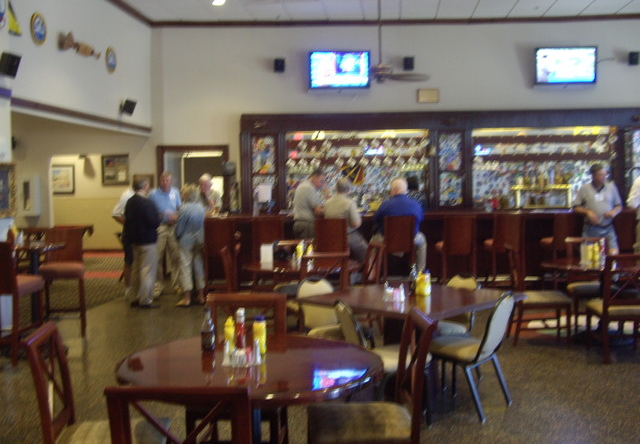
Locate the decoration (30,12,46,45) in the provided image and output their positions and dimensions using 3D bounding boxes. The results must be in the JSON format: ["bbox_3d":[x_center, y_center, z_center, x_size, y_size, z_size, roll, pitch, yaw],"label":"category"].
[{"bbox_3d":[-3.523,-2.417,8.820,0.050,0.410,0.380,0,3,6],"label":"decoration"}]

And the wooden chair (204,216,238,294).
[{"bbox_3d":[-1.393,0.485,10.224,0.440,1.110,0.500,0,3,4],"label":"wooden chair"}]

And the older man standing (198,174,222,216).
[{"bbox_3d":[-1.743,0.118,11.322,0.490,1.770,0.360,2,4,40],"label":"older man standing"}]

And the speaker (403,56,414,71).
[{"bbox_3d":[1.547,-2.759,12.255,0.180,0.230,0.150,-1,11,-6],"label":"speaker"}]

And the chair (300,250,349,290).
[{"bbox_3d":[-0.030,0.764,6.632,0.460,0.950,0.540,-2,3,-23],"label":"chair"}]

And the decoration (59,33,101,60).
[{"bbox_3d":[-3.369,-2.497,9.919,0.110,0.270,1.130,0,3,6],"label":"decoration"}]

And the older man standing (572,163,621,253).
[{"bbox_3d":[3.759,0.109,9.519,0.660,1.770,0.420,-2,3,-18],"label":"older man standing"}]

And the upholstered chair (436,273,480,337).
[{"bbox_3d":[1.021,0.861,5.606,0.450,0.840,0.550,2,4,41],"label":"upholstered chair"}]

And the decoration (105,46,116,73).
[{"bbox_3d":[-3.041,-2.358,10.197,0.040,0.390,0.390,-1,3,5],"label":"decoration"}]

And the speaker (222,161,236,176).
[{"bbox_3d":[-1.546,-0.914,12.000,0.200,0.220,0.190,-1,3,-10],"label":"speaker"}]

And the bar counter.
[{"bbox_3d":[1.540,0.436,10.354,6.400,1.100,0.720,-1,3,3],"label":"bar counter"}]

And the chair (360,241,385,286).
[{"bbox_3d":[0.370,0.733,7.101,0.540,0.950,0.460,-2,3,-23],"label":"chair"}]

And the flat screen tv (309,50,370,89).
[{"bbox_3d":[0.350,-2.664,12.300,1.060,0.650,0.100,-1,9,2],"label":"flat screen tv"}]

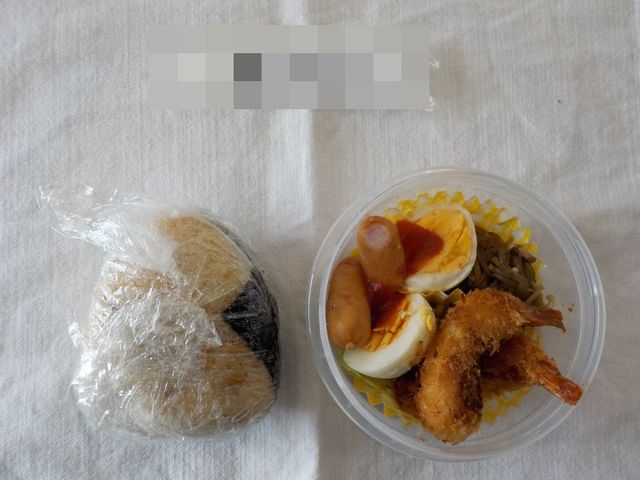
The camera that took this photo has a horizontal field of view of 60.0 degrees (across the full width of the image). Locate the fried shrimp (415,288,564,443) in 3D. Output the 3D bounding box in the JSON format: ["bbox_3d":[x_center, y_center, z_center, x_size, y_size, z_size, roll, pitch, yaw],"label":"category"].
[{"bbox_3d":[0.069,0.050,0.240,0.079,0.028,0.047,-45,85,-5],"label":"fried shrimp"}]

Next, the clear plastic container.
[{"bbox_3d":[0.062,0.032,0.258,0.135,0.038,0.135,0,83,0],"label":"clear plastic container"}]

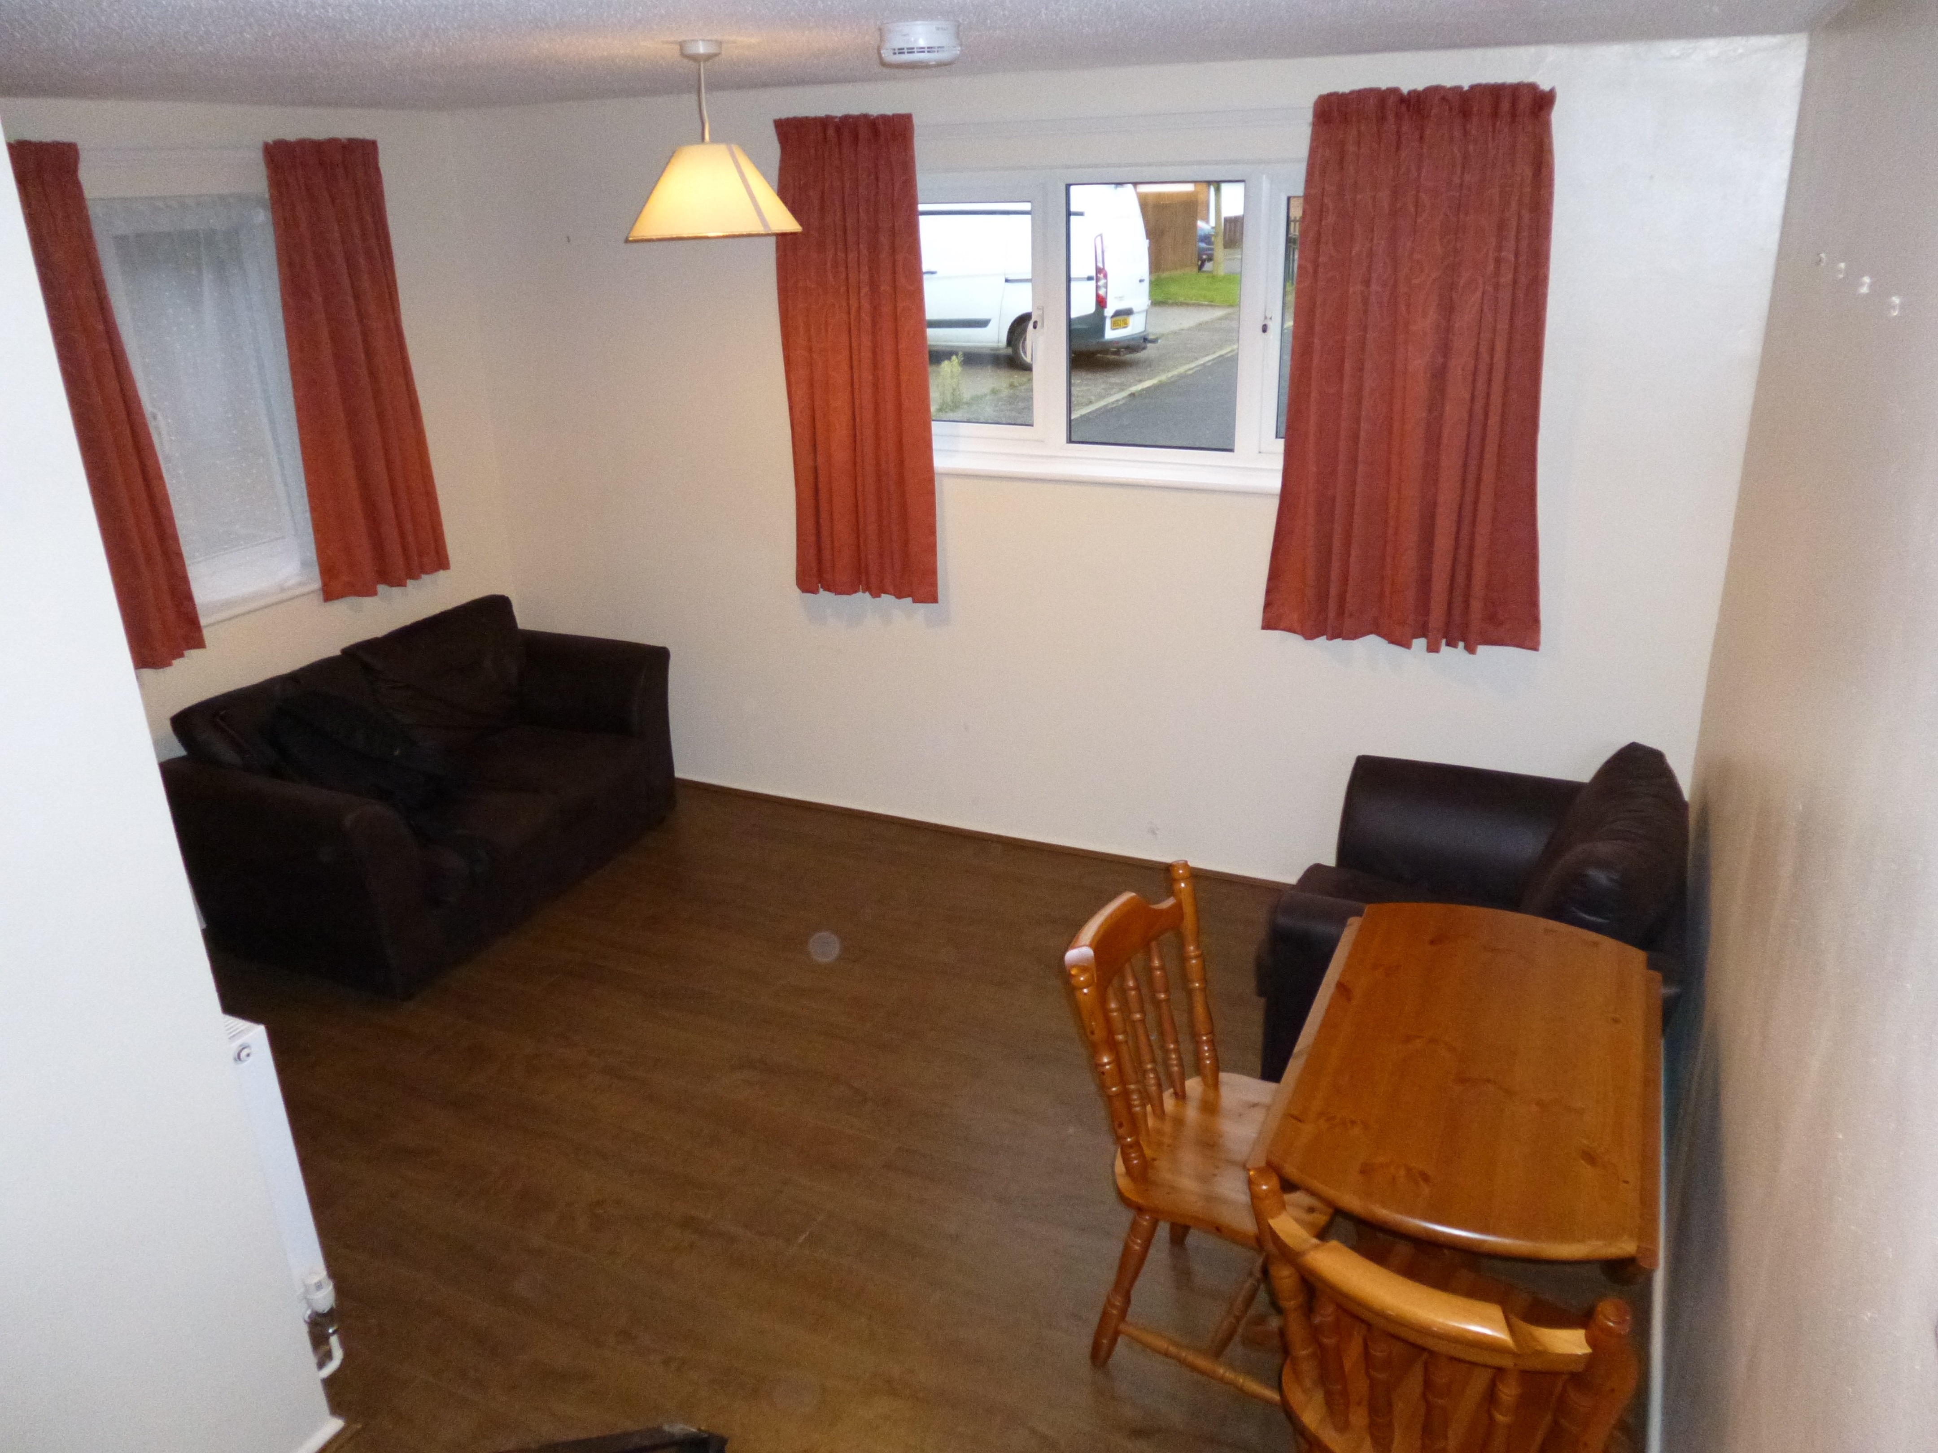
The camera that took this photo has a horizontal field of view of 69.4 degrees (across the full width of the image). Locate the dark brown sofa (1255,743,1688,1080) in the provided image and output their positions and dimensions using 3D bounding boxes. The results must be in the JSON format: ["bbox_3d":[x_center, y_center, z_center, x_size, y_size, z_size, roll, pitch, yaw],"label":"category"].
[{"bbox_3d":[1.299,0.442,3.576,0.900,0.770,1.030,8,23,23],"label":"dark brown sofa"}]

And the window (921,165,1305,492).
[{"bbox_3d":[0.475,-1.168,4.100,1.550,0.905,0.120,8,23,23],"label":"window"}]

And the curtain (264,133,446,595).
[{"bbox_3d":[-1.963,-1.120,4.494,0.120,1.405,0.540,8,23,23],"label":"curtain"}]

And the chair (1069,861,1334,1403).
[{"bbox_3d":[0.490,0.778,2.585,0.465,0.906,0.440,12,25,30],"label":"chair"}]

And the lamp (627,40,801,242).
[{"bbox_3d":[-0.538,-1.214,2.913,0.360,0.375,0.360,-1,21,0],"label":"lamp"}]

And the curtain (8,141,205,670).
[{"bbox_3d":[-2.356,-0.794,3.687,0.120,1.405,0.470,8,23,23],"label":"curtain"}]

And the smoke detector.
[{"bbox_3d":[-0.091,-1.280,2.627,0.147,0.065,0.147,-1,21,0],"label":"smoke detector"}]

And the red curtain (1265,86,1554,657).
[{"bbox_3d":[1.185,-0.891,3.718,0.735,1.455,0.130,8,23,23],"label":"red curtain"}]

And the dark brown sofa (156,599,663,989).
[{"bbox_3d":[-1.705,0.115,4.553,0.863,0.810,1.450,8,23,23],"label":"dark brown sofa"}]

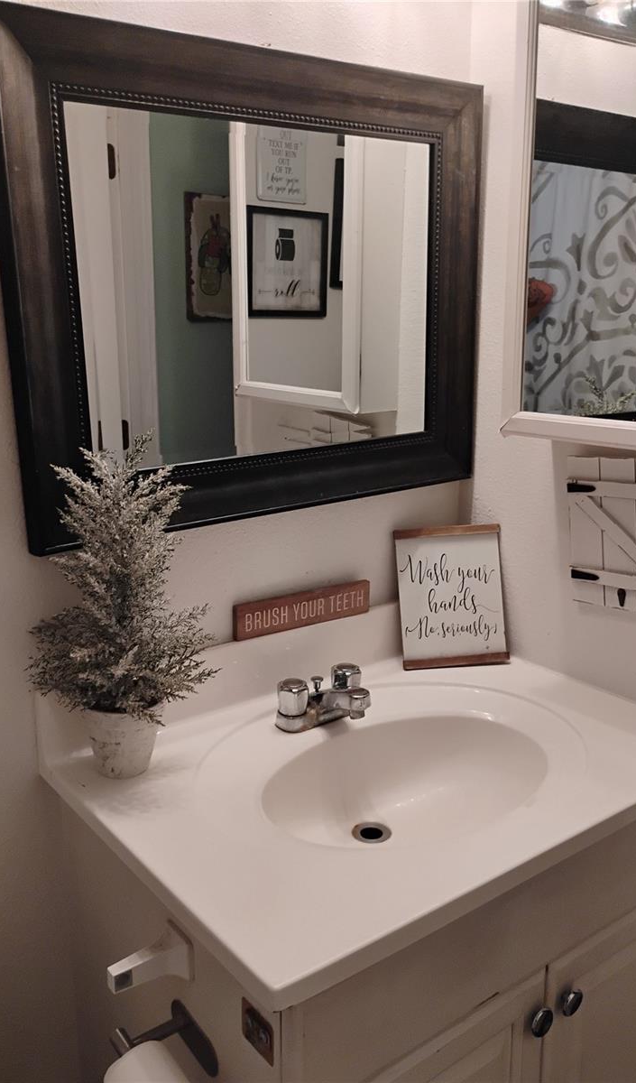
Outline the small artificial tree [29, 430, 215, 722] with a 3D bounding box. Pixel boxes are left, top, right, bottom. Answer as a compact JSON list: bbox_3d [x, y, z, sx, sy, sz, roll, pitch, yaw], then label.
[{"bbox_3d":[-0.258,0.048,1.143,0.240,0.365,0.225,-11,16,-35],"label":"small artificial tree"}]

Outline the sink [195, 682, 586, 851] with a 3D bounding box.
[{"bbox_3d":[0.098,0.362,1.245,0.585,0.140,0.450,-11,16,-35],"label":"sink"}]

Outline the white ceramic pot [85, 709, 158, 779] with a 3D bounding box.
[{"bbox_3d":[-0.264,0.262,1.196,0.095,0.098,0.095,-2,13,0],"label":"white ceramic pot"}]

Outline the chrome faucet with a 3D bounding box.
[{"bbox_3d":[0.033,0.240,1.315,0.155,0.070,0.137,-11,16,-35],"label":"chrome faucet"}]

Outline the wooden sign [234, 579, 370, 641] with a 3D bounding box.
[{"bbox_3d":[-0.019,0.105,1.408,0.256,0.057,0.016,-11,16,-35],"label":"wooden sign"}]

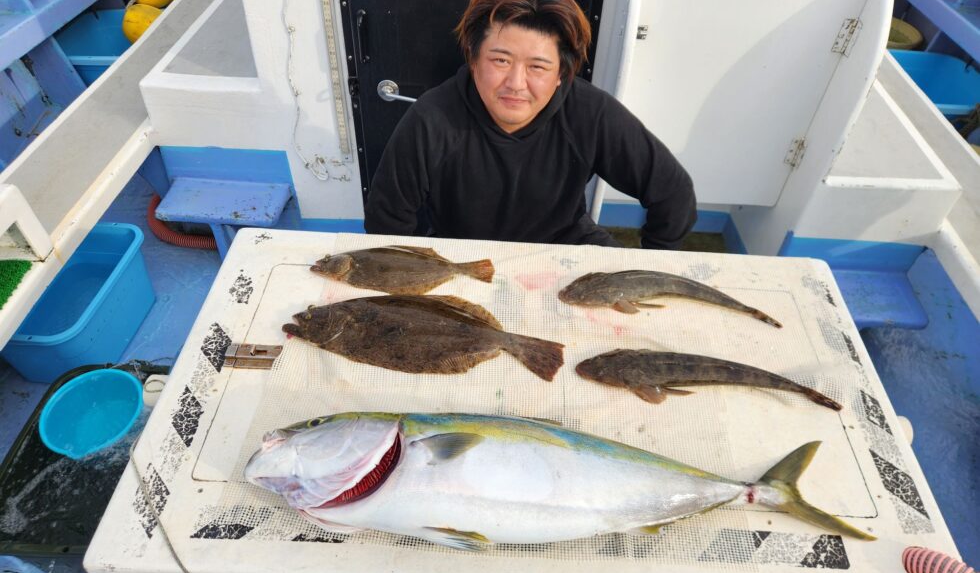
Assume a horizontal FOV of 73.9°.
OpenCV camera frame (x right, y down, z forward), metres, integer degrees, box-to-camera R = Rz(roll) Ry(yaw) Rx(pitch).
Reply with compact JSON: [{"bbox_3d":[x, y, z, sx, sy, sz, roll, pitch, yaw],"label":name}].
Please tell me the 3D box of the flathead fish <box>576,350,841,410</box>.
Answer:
[{"bbox_3d":[0.372,0.155,1.115,0.450,0.055,0.090,7,47,3],"label":"flathead fish"}]

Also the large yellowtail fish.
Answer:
[{"bbox_3d":[0.103,0.267,0.947,0.905,0.130,0.200,3,47,0],"label":"large yellowtail fish"}]

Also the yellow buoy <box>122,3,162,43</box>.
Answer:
[{"bbox_3d":[-1.199,-0.907,2.280,0.190,0.180,0.190,-25,53,-24],"label":"yellow buoy"}]

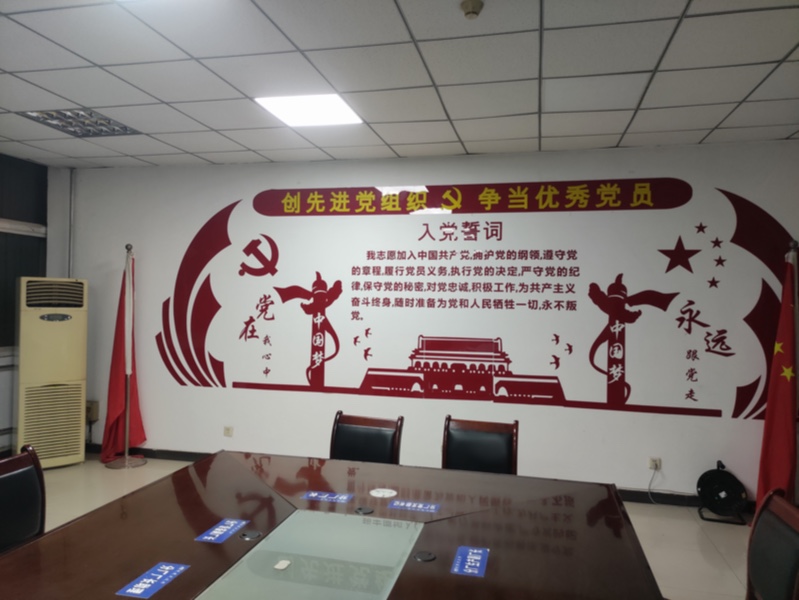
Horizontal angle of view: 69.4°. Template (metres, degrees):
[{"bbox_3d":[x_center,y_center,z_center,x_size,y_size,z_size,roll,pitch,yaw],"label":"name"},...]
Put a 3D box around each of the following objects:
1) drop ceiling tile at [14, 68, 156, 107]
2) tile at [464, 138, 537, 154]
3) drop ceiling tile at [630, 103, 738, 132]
[{"bbox_3d":[-1.894,-1.305,3.585,0.595,0.020,0.595,1,0,13],"label":"drop ceiling tile"},{"bbox_3d":[0.831,-1.251,4.680,0.595,0.020,0.384,1,0,13],"label":"tile"},{"bbox_3d":[1.880,-1.228,3.903,0.595,0.020,0.595,1,0,13],"label":"drop ceiling tile"}]

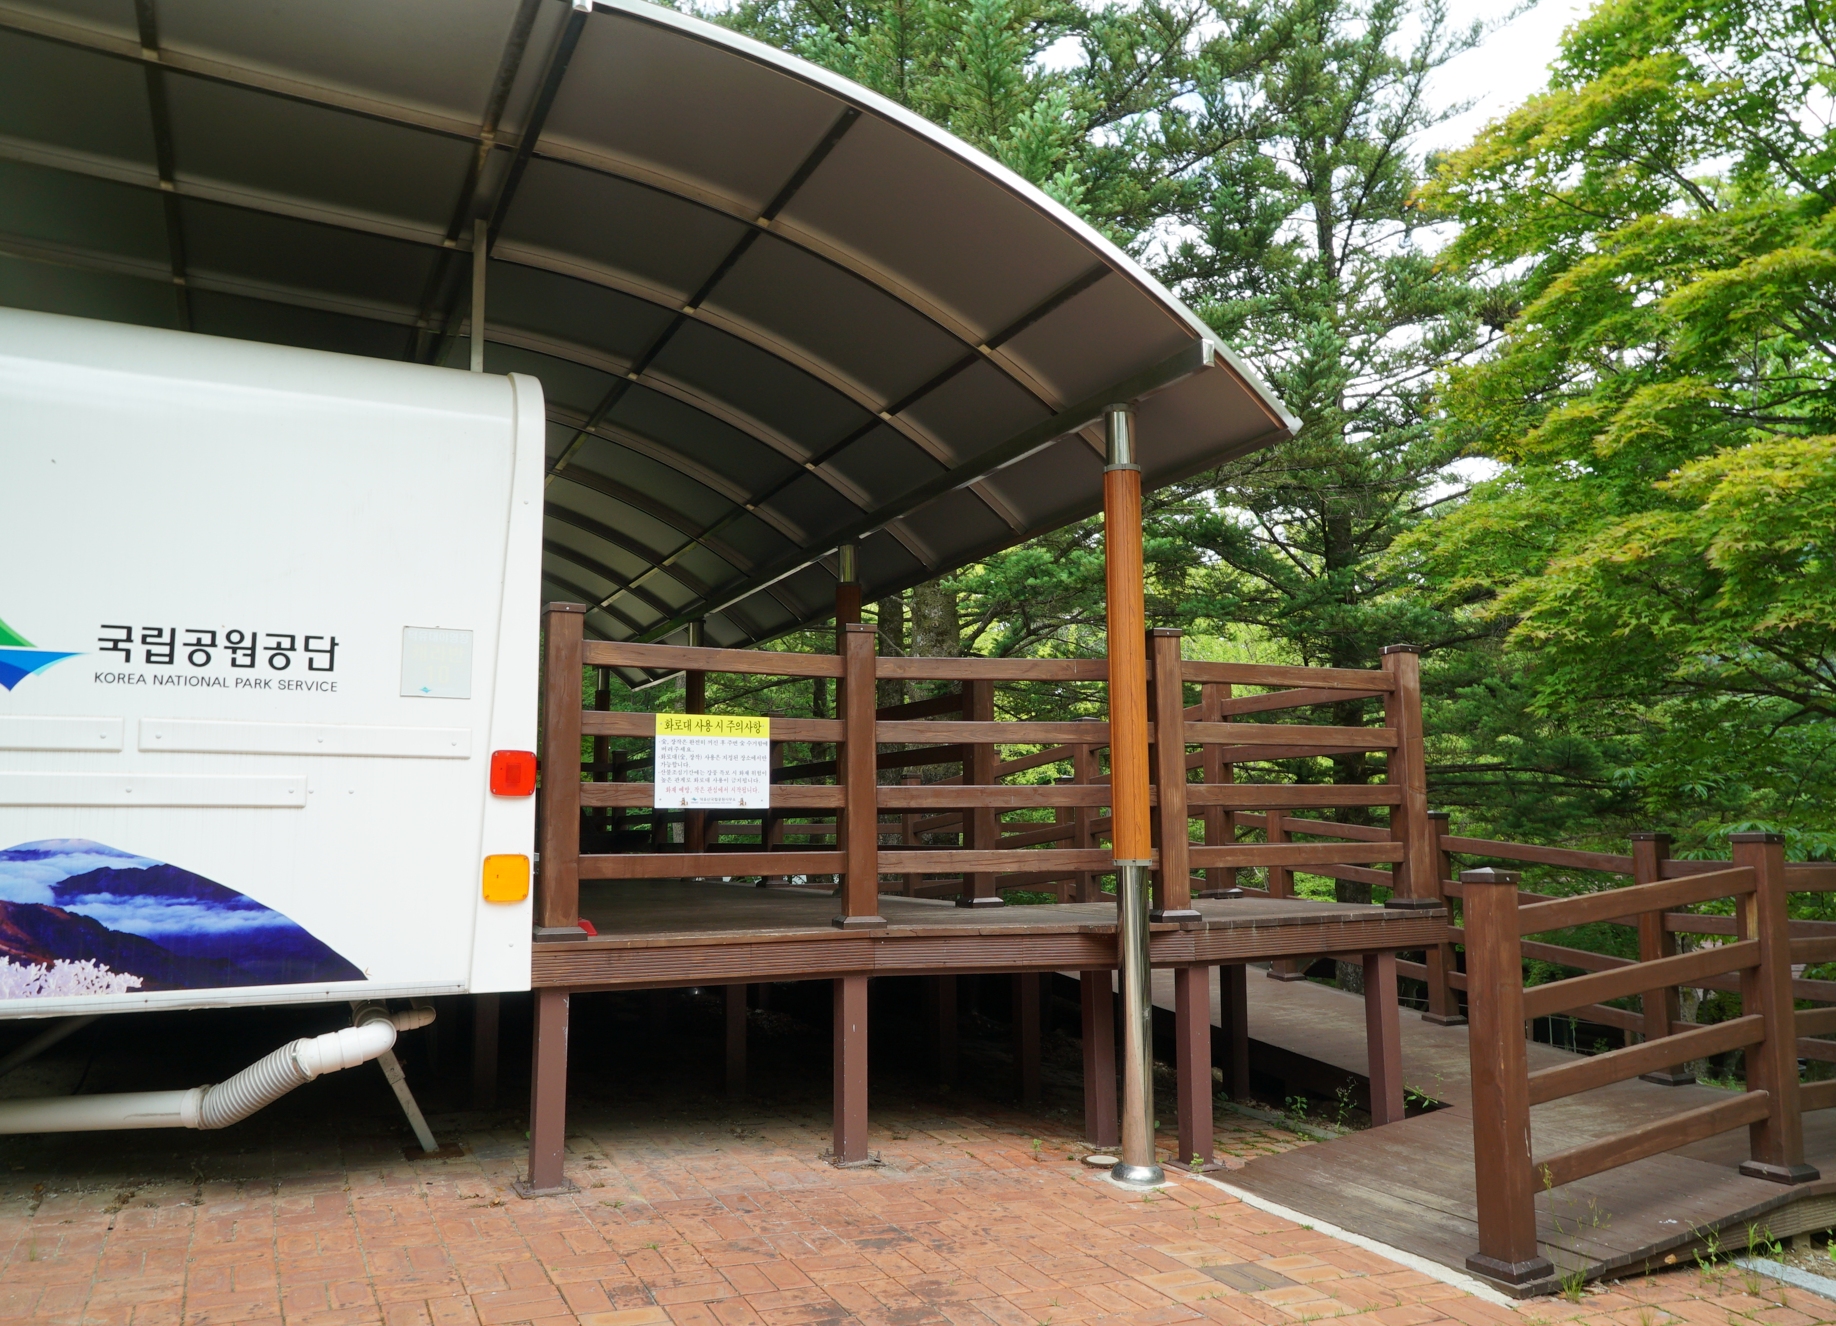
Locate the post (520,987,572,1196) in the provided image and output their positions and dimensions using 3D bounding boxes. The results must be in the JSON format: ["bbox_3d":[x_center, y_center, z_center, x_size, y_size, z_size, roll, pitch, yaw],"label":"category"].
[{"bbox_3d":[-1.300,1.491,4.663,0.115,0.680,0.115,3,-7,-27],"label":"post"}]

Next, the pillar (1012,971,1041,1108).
[{"bbox_3d":[0.535,1.770,6.626,0.110,0.800,0.110,3,-7,-27],"label":"pillar"}]

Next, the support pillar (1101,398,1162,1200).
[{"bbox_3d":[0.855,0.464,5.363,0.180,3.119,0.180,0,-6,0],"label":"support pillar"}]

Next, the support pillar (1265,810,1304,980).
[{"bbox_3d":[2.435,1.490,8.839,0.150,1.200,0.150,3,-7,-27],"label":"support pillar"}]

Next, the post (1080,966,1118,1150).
[{"bbox_3d":[0.791,1.672,5.727,0.110,0.802,0.110,3,-7,-27],"label":"post"}]

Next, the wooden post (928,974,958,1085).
[{"bbox_3d":[0.127,1.797,6.941,0.110,0.781,0.110,3,-7,-27],"label":"wooden post"}]

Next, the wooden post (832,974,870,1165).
[{"bbox_3d":[-0.262,1.591,5.239,0.110,0.732,0.110,3,-7,-27],"label":"wooden post"}]

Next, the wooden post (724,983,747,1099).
[{"bbox_3d":[-0.874,1.705,6.348,0.110,0.712,0.110,3,-7,-27],"label":"wooden post"}]

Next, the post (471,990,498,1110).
[{"bbox_3d":[-1.908,1.624,5.858,0.110,0.644,0.110,3,-7,-27],"label":"post"}]

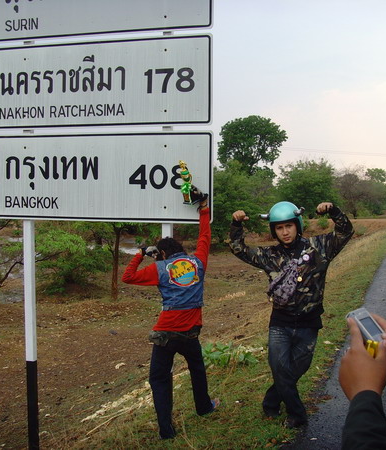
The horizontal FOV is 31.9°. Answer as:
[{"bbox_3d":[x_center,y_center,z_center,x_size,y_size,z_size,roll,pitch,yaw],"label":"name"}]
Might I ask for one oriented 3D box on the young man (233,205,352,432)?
[{"bbox_3d":[0.750,0.682,5.150,0.950,1.710,0.480,0,2,11],"label":"young man"}]

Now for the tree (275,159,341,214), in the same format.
[{"bbox_3d":[12.534,-3.886,74.000,7.200,6.900,6.800,0,2,0],"label":"tree"}]

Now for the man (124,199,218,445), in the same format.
[{"bbox_3d":[-0.188,0.758,5.420,0.770,1.930,0.620,0,2,-4],"label":"man"}]

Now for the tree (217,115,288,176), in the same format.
[{"bbox_3d":[6.161,-5.643,70.000,7.400,11.600,7.200,0,2,0],"label":"tree"}]

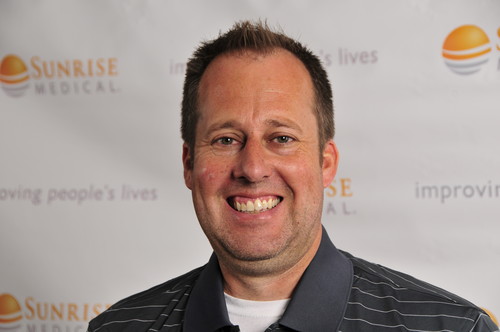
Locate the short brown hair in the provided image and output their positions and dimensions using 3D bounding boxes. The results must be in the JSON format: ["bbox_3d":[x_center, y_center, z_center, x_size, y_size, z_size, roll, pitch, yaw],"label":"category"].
[{"bbox_3d":[0.009,-0.078,2.260,0.177,0.180,0.195,0,0,4],"label":"short brown hair"}]

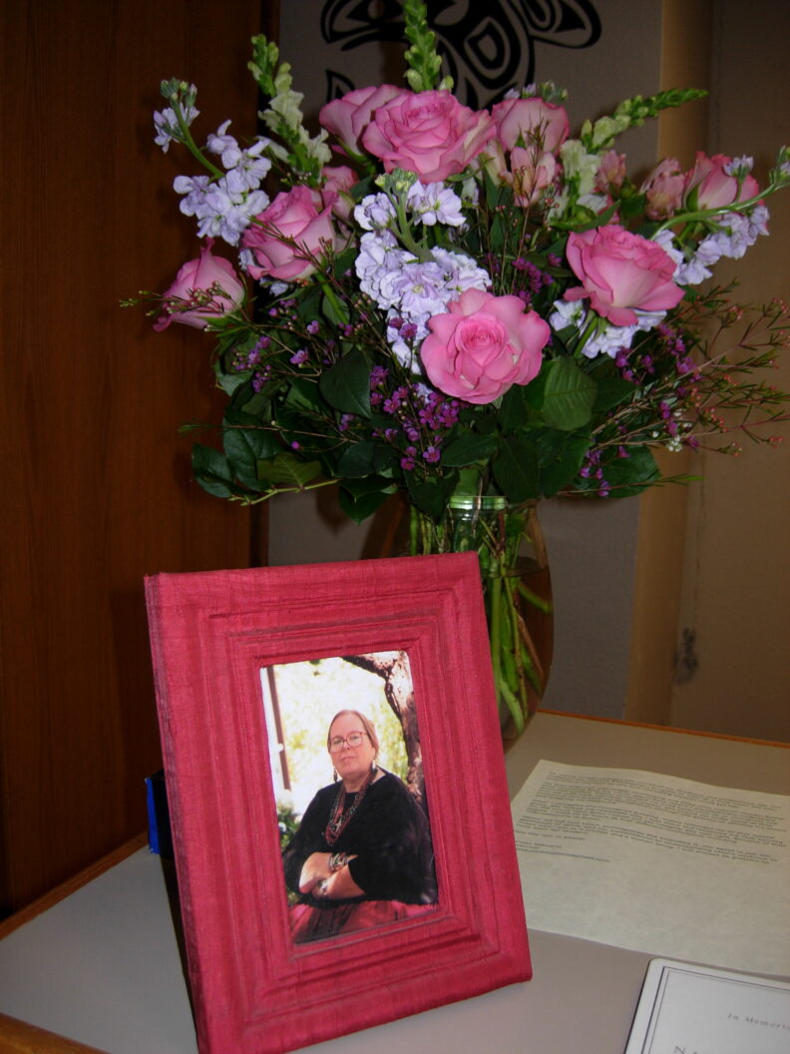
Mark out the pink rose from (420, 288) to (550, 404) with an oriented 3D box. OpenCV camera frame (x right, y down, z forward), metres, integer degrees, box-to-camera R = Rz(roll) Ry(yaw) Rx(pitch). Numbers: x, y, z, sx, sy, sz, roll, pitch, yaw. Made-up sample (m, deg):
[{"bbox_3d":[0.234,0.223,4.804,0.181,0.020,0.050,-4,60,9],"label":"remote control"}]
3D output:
[{"bbox_3d":[0.067,-0.134,0.825,0.096,0.090,0.068,0,-12,4],"label":"pink rose"}]

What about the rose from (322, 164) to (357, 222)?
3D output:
[{"bbox_3d":[-0.041,-0.236,0.775,0.046,0.045,0.046,3,6,11],"label":"rose"}]

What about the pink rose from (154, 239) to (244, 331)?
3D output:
[{"bbox_3d":[-0.156,-0.193,0.915,0.074,0.063,0.072,-40,-9,0],"label":"pink rose"}]

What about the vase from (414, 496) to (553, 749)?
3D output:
[{"bbox_3d":[0.045,0.075,0.802,0.143,0.205,0.143,2,5,0],"label":"vase"}]

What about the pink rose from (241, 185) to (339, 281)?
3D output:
[{"bbox_3d":[-0.082,-0.233,0.885,0.078,0.068,0.078,-28,32,0],"label":"pink rose"}]

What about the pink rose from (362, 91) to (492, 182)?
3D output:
[{"bbox_3d":[0.026,-0.307,0.875,0.104,0.090,0.064,2,-38,0],"label":"pink rose"}]

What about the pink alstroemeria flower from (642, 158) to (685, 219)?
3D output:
[{"bbox_3d":[0.236,-0.296,0.965,0.038,0.049,0.038,-3,-6,0],"label":"pink alstroemeria flower"}]

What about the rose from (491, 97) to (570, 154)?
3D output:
[{"bbox_3d":[0.121,-0.350,0.985,0.071,0.055,0.066,5,-22,0],"label":"rose"}]

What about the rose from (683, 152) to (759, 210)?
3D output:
[{"bbox_3d":[0.238,-0.252,0.800,0.060,0.050,0.060,-1,6,-31],"label":"rose"}]

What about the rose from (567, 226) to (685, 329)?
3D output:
[{"bbox_3d":[0.150,-0.165,0.720,0.077,0.066,0.075,2,5,0],"label":"rose"}]

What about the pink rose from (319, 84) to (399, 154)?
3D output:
[{"bbox_3d":[-0.021,-0.276,0.745,0.070,0.055,0.068,5,6,26],"label":"pink rose"}]

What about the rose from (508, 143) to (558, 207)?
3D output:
[{"bbox_3d":[0.095,-0.242,0.755,0.036,0.042,0.036,2,5,0],"label":"rose"}]

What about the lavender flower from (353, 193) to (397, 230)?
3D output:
[{"bbox_3d":[-0.014,-0.245,0.860,0.027,0.034,0.034,43,0,-34],"label":"lavender flower"}]

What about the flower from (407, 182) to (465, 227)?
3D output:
[{"bbox_3d":[0.027,-0.209,0.710,0.038,0.030,0.033,2,5,0],"label":"flower"}]

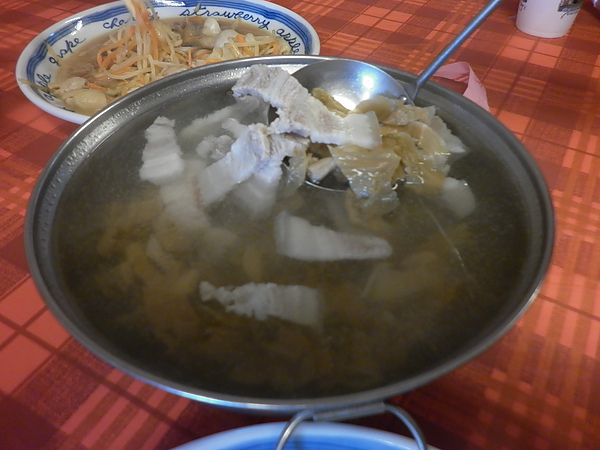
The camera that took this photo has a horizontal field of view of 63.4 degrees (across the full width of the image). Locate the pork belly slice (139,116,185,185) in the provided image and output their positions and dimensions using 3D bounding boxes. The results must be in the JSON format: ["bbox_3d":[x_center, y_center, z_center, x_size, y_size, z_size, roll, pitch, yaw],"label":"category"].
[{"bbox_3d":[-0.088,-0.050,0.310,0.026,0.009,0.060,-7,50,-7],"label":"pork belly slice"}]

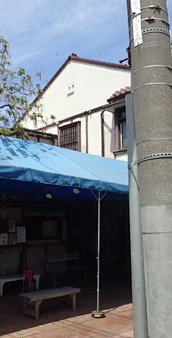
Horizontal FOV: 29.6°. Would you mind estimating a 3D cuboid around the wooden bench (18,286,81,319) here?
[{"bbox_3d":[-0.664,2.493,6.047,1.154,0.381,0.412,8,-13,-43],"label":"wooden bench"}]

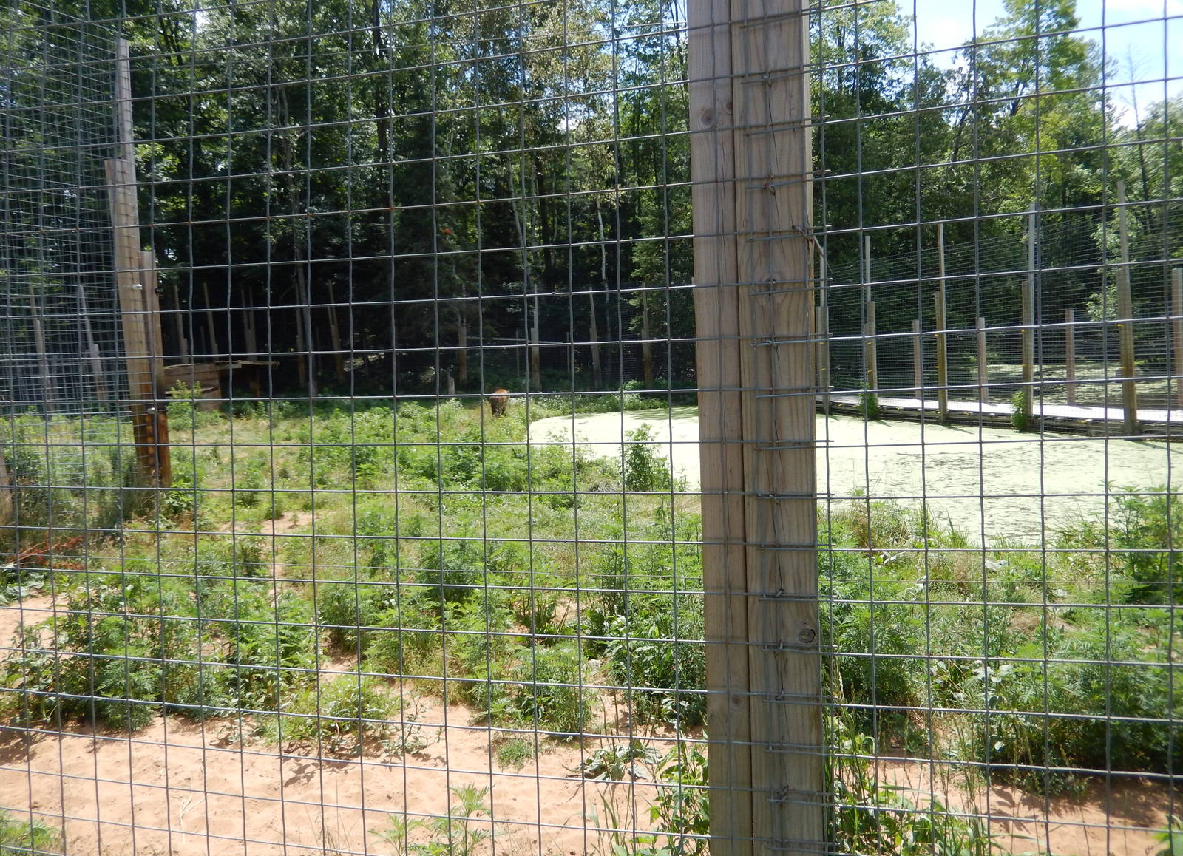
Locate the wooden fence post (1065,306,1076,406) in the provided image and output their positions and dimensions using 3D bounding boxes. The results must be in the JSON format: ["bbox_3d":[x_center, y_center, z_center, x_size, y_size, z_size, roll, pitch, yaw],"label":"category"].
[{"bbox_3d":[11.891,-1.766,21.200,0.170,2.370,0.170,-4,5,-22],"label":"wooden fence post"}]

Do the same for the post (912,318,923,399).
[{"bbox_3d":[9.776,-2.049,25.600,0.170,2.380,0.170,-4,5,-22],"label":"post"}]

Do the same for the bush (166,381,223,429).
[{"bbox_3d":[-9.107,-0.519,19.600,1.250,1.100,1.100,-2,5,0],"label":"bush"}]

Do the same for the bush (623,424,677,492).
[{"bbox_3d":[0.804,0.415,11.800,0.740,0.920,0.700,-2,5,0],"label":"bush"}]

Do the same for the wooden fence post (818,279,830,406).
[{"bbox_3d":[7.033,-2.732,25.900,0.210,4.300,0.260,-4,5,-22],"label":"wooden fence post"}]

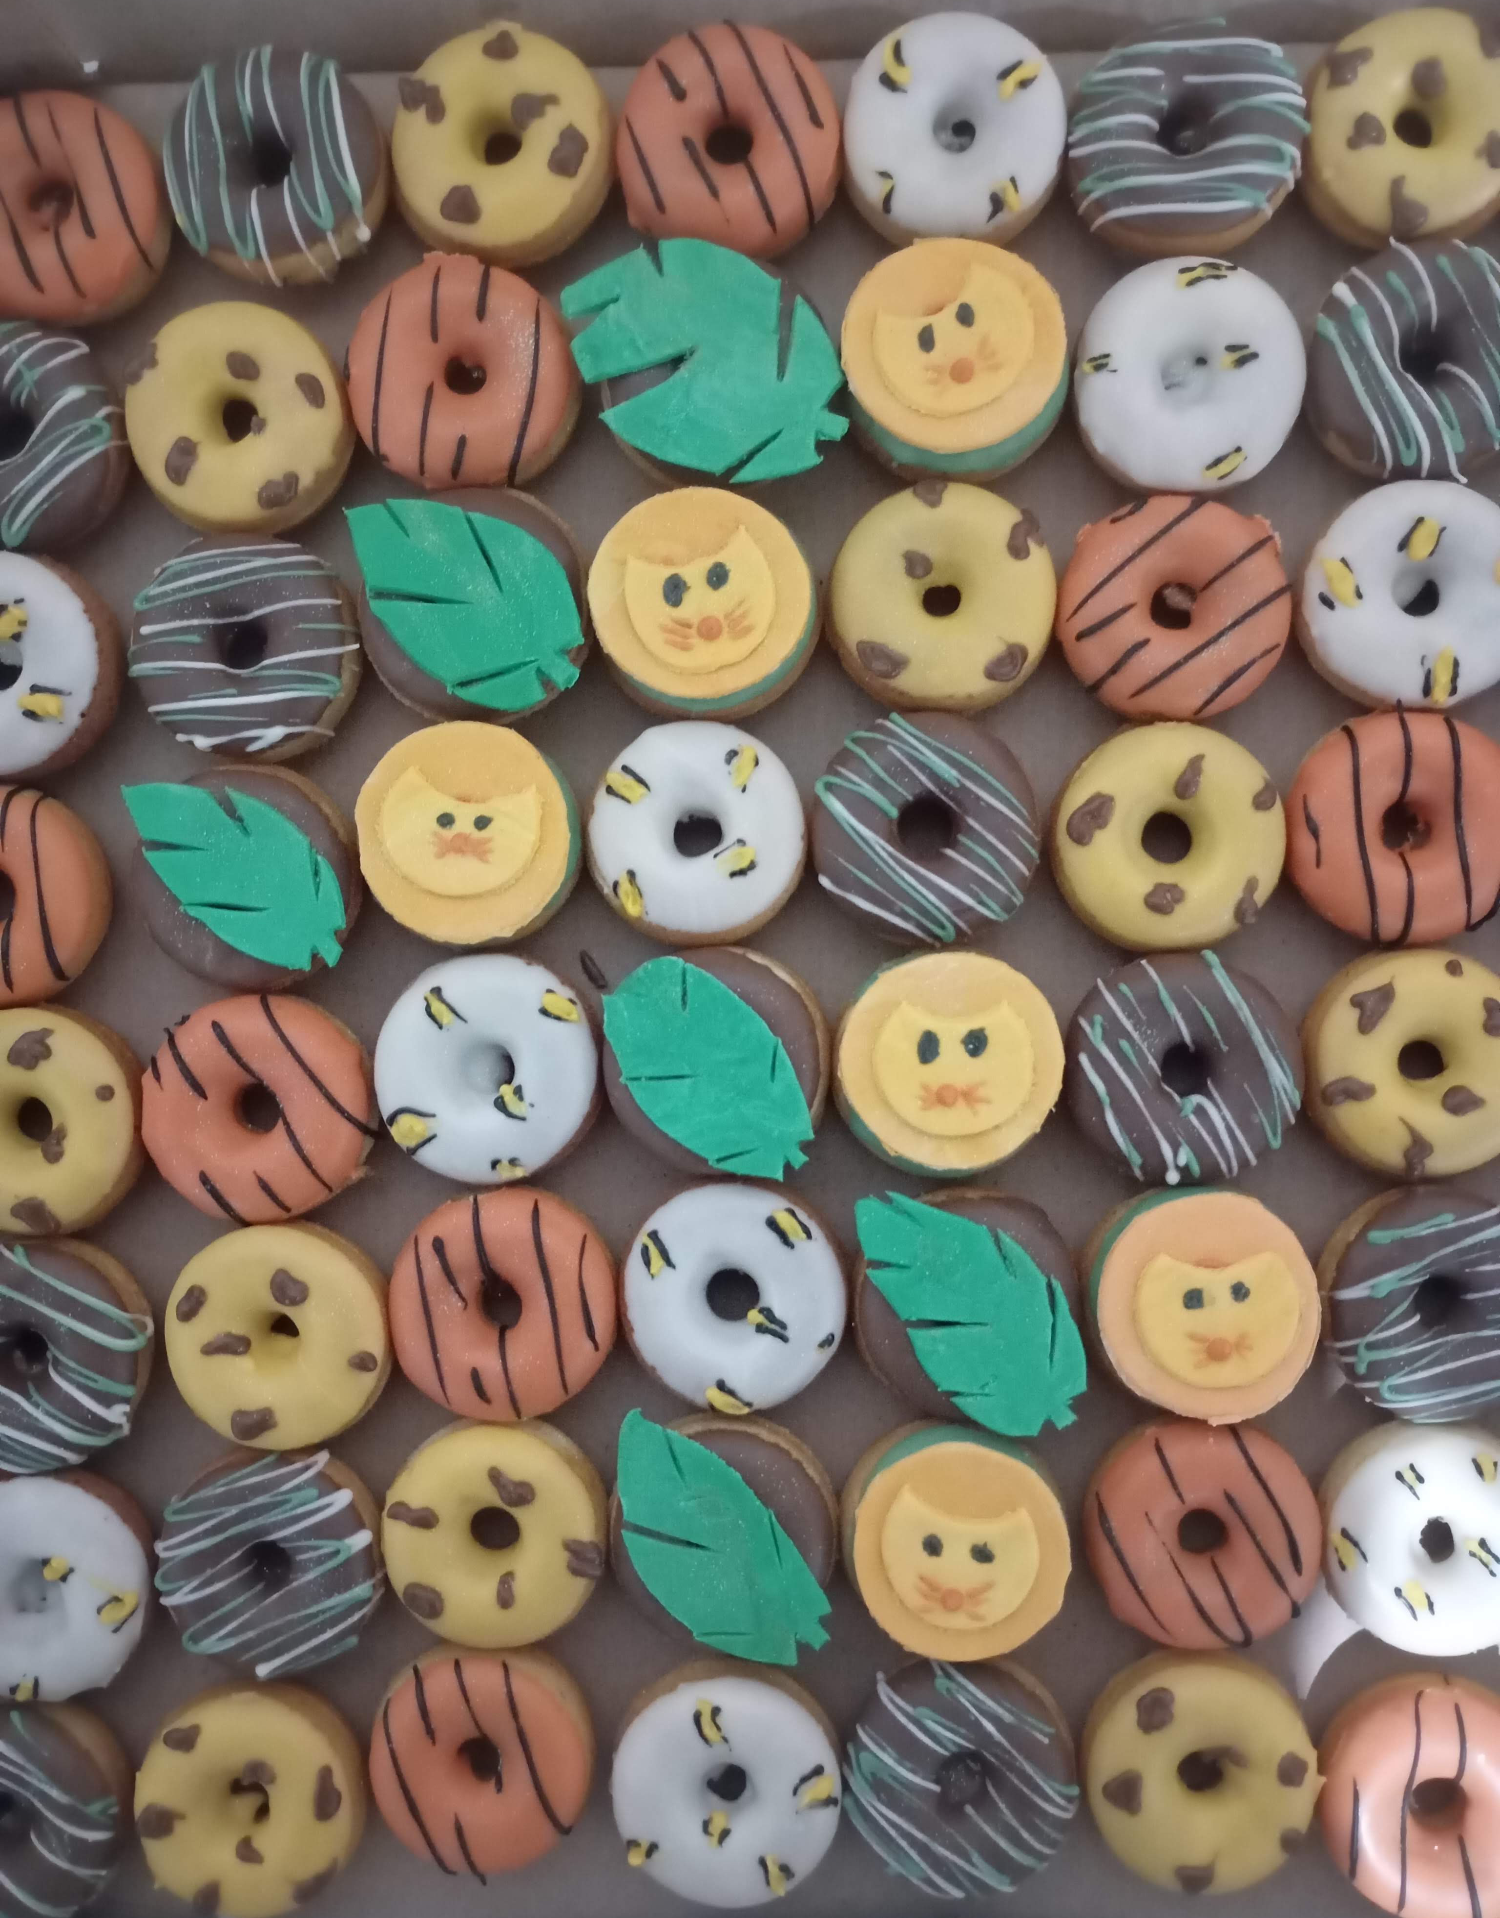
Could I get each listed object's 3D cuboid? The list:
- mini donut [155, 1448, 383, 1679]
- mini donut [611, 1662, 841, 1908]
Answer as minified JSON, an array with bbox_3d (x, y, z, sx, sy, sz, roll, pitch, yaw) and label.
[{"bbox_3d":[-0.116,0.145,0.389,0.052,0.025,0.052,0,88,1],"label":"mini donut"},{"bbox_3d":[-0.006,0.207,0.406,0.057,0.026,0.057,0,88,1],"label":"mini donut"}]

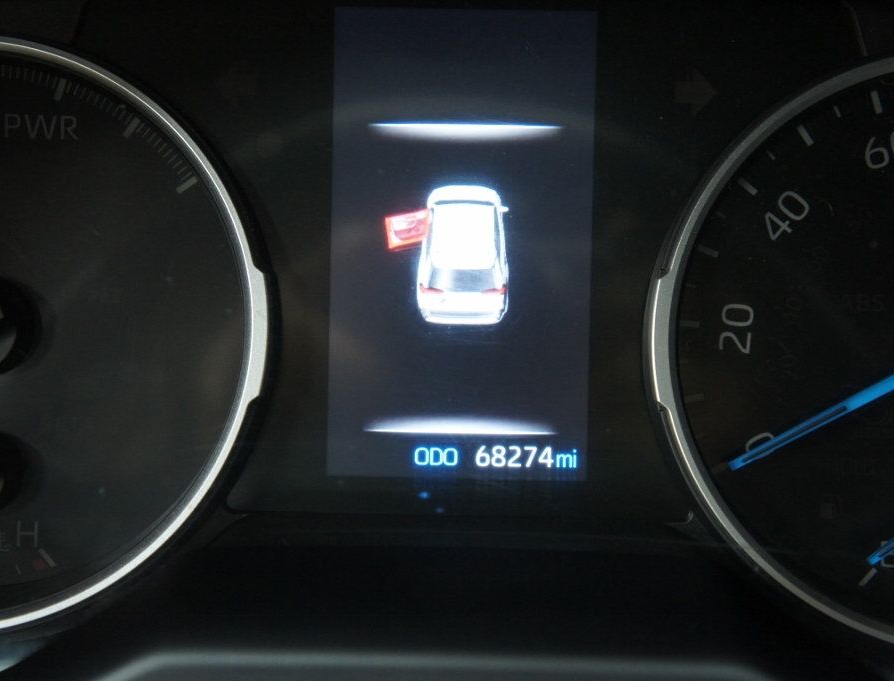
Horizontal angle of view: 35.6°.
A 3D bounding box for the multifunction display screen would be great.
[{"bbox_3d":[0.003,-0.019,0.283,0.053,0.094,0.008,1,1,1],"label":"multifunction display screen"}]

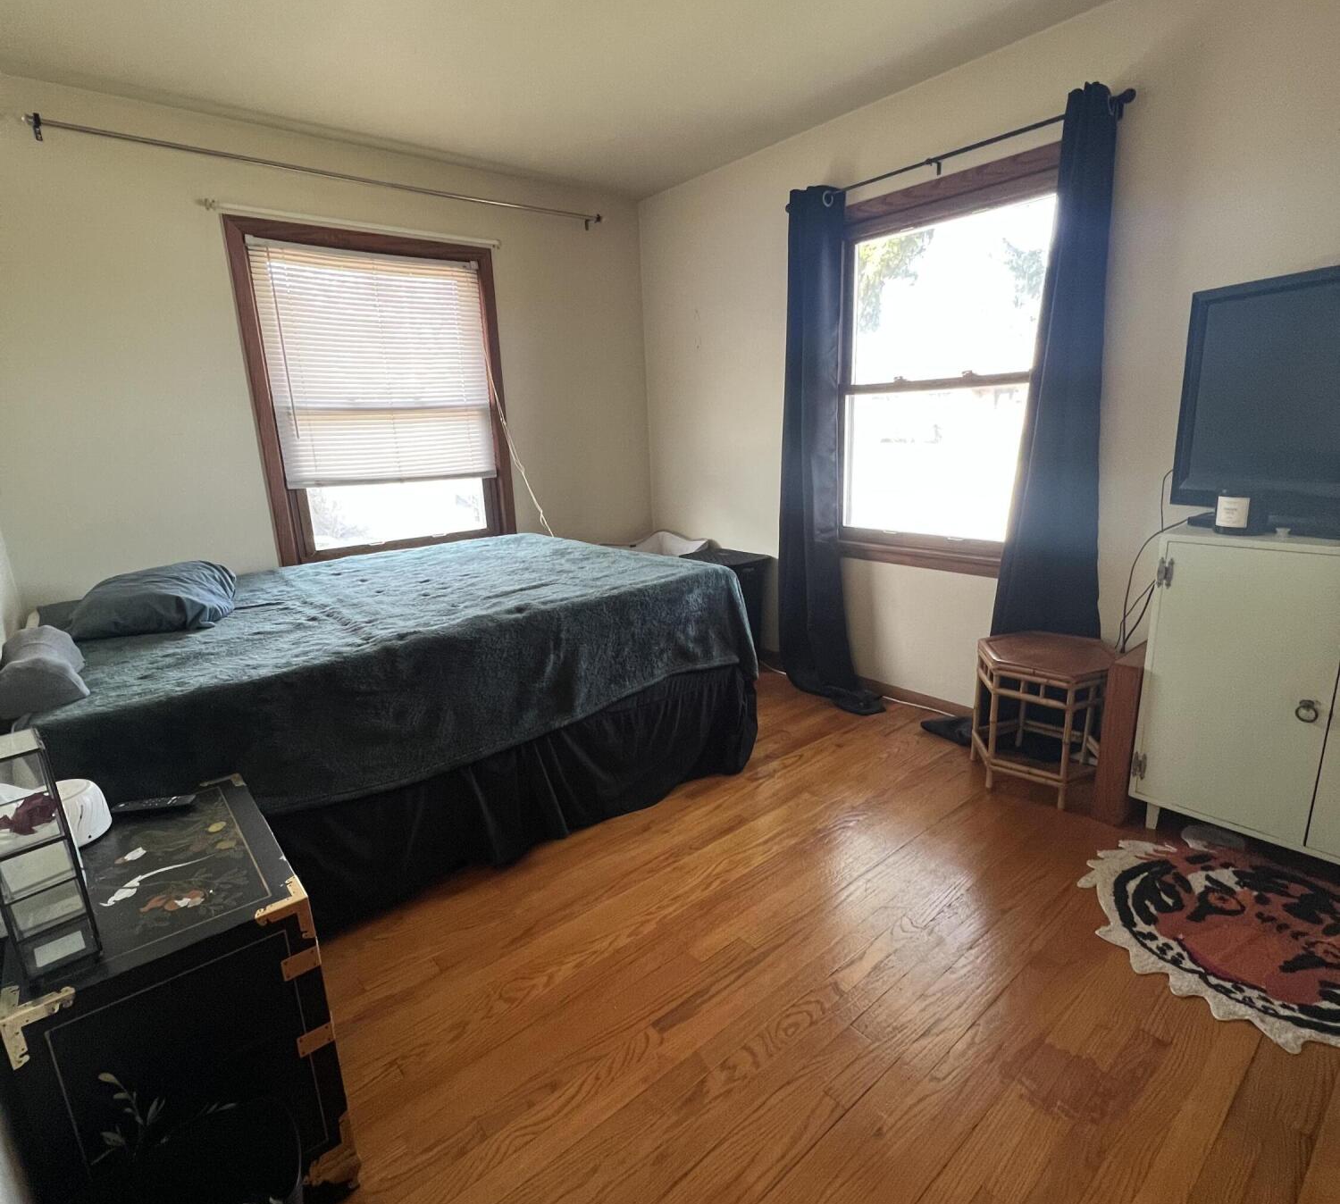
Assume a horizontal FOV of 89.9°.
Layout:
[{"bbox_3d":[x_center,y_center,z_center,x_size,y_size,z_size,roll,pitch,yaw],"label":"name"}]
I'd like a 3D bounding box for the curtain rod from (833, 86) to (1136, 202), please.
[{"bbox_3d":[0.945,-1.572,2.425,0.100,0.070,1.290,-14,19,-38],"label":"curtain rod"}]

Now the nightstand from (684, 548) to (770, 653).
[{"bbox_3d":[0.233,0.074,3.448,0.380,0.605,0.430,-14,19,-38],"label":"nightstand"}]

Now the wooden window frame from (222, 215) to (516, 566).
[{"bbox_3d":[-1.265,-0.880,3.090,1.120,1.470,0.110,-14,19,-38],"label":"wooden window frame"}]

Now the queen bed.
[{"bbox_3d":[-0.985,0.307,2.506,1.990,0.745,1.580,-14,19,-38],"label":"queen bed"}]

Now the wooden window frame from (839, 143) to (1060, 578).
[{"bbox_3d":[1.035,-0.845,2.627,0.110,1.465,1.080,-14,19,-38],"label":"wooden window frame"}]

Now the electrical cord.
[{"bbox_3d":[1.513,-0.101,2.095,0.160,0.620,0.170,-14,19,-38],"label":"electrical cord"}]

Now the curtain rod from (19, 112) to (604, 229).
[{"bbox_3d":[-1.229,-1.767,2.857,2.260,0.070,0.090,-14,19,-38],"label":"curtain rod"}]

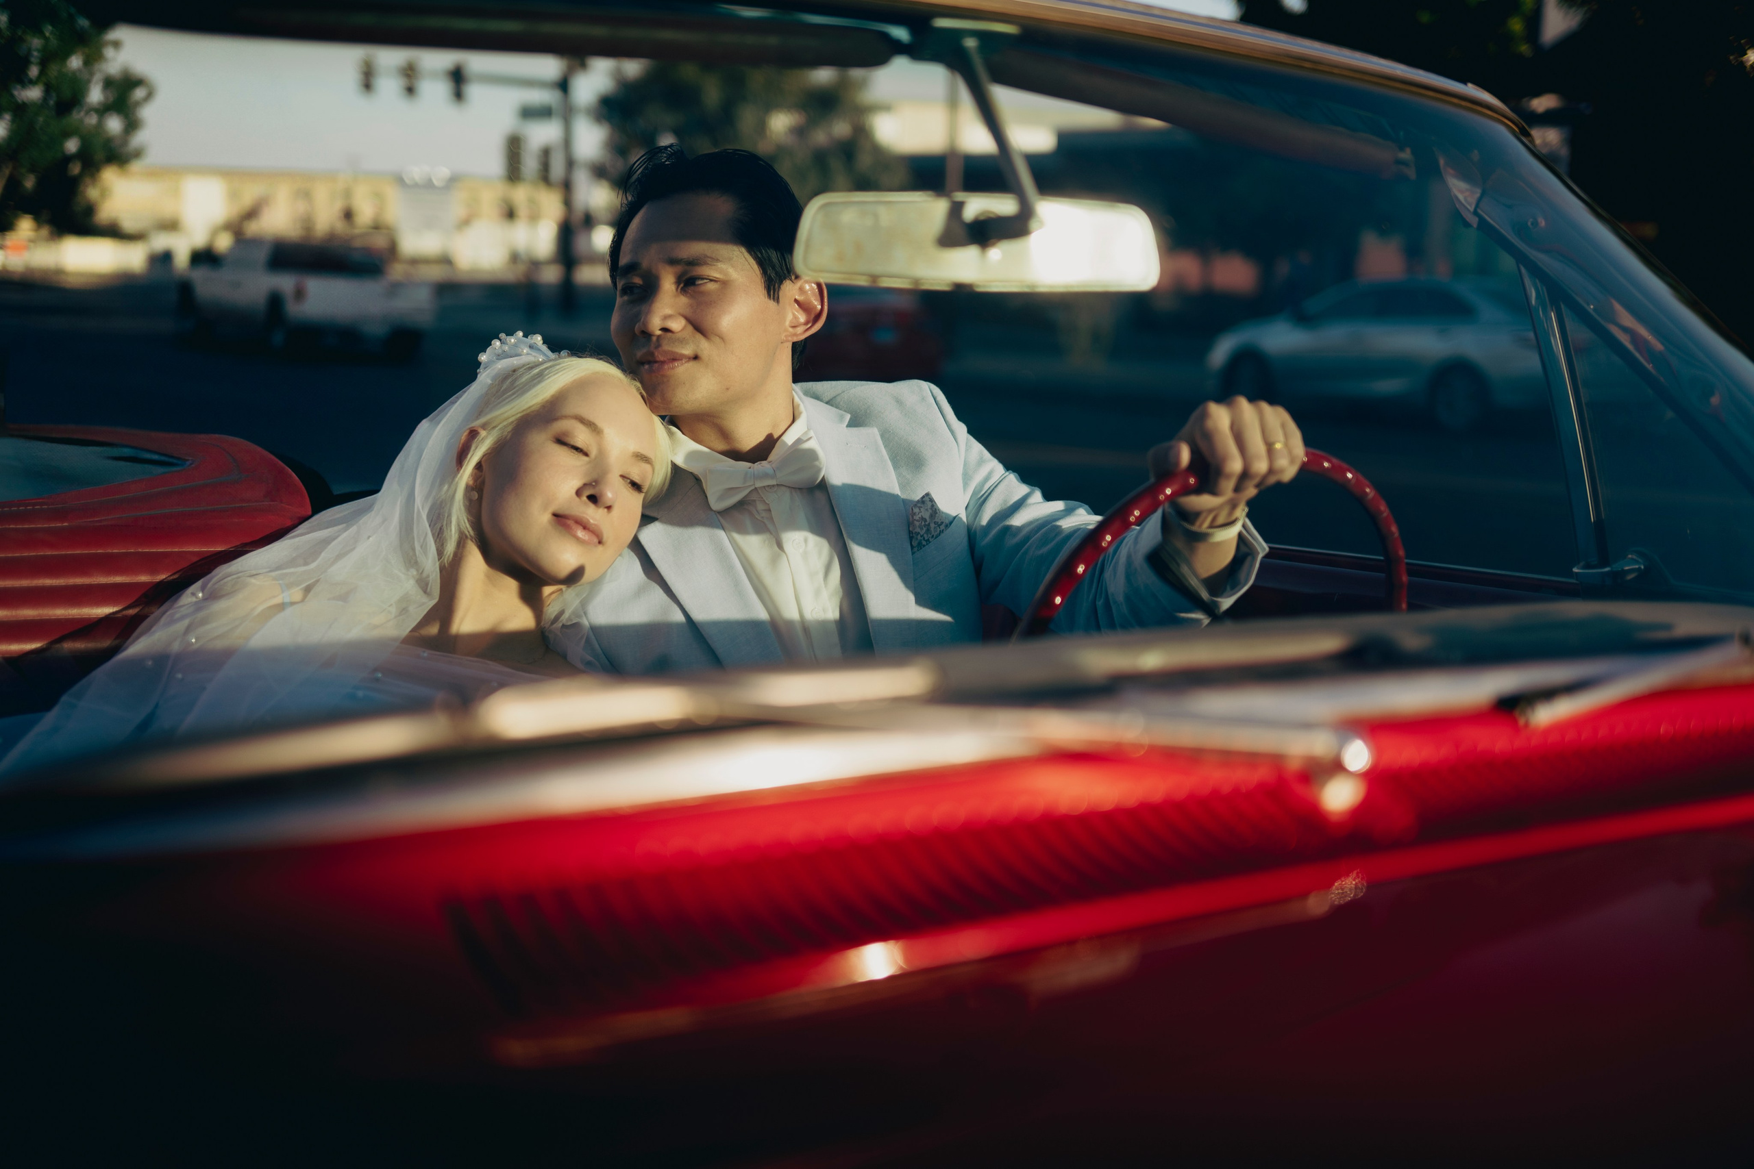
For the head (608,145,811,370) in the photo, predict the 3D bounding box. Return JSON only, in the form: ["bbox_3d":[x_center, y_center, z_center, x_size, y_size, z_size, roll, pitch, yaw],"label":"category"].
[{"bbox_3d":[-0.147,-0.280,1.770,0.165,0.240,0.200,6,9,30],"label":"head"}]

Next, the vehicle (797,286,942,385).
[{"bbox_3d":[-1.142,-3.616,27.300,1.820,1.460,4.600,-3,10,-33],"label":"vehicle"}]

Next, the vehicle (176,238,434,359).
[{"bbox_3d":[-8.664,-4.344,29.300,1.870,1.730,5.400,-4,10,-36],"label":"vehicle"}]

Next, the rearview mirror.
[{"bbox_3d":[0.071,-0.242,1.380,0.260,0.063,0.035,1,6,-8],"label":"rearview mirror"}]

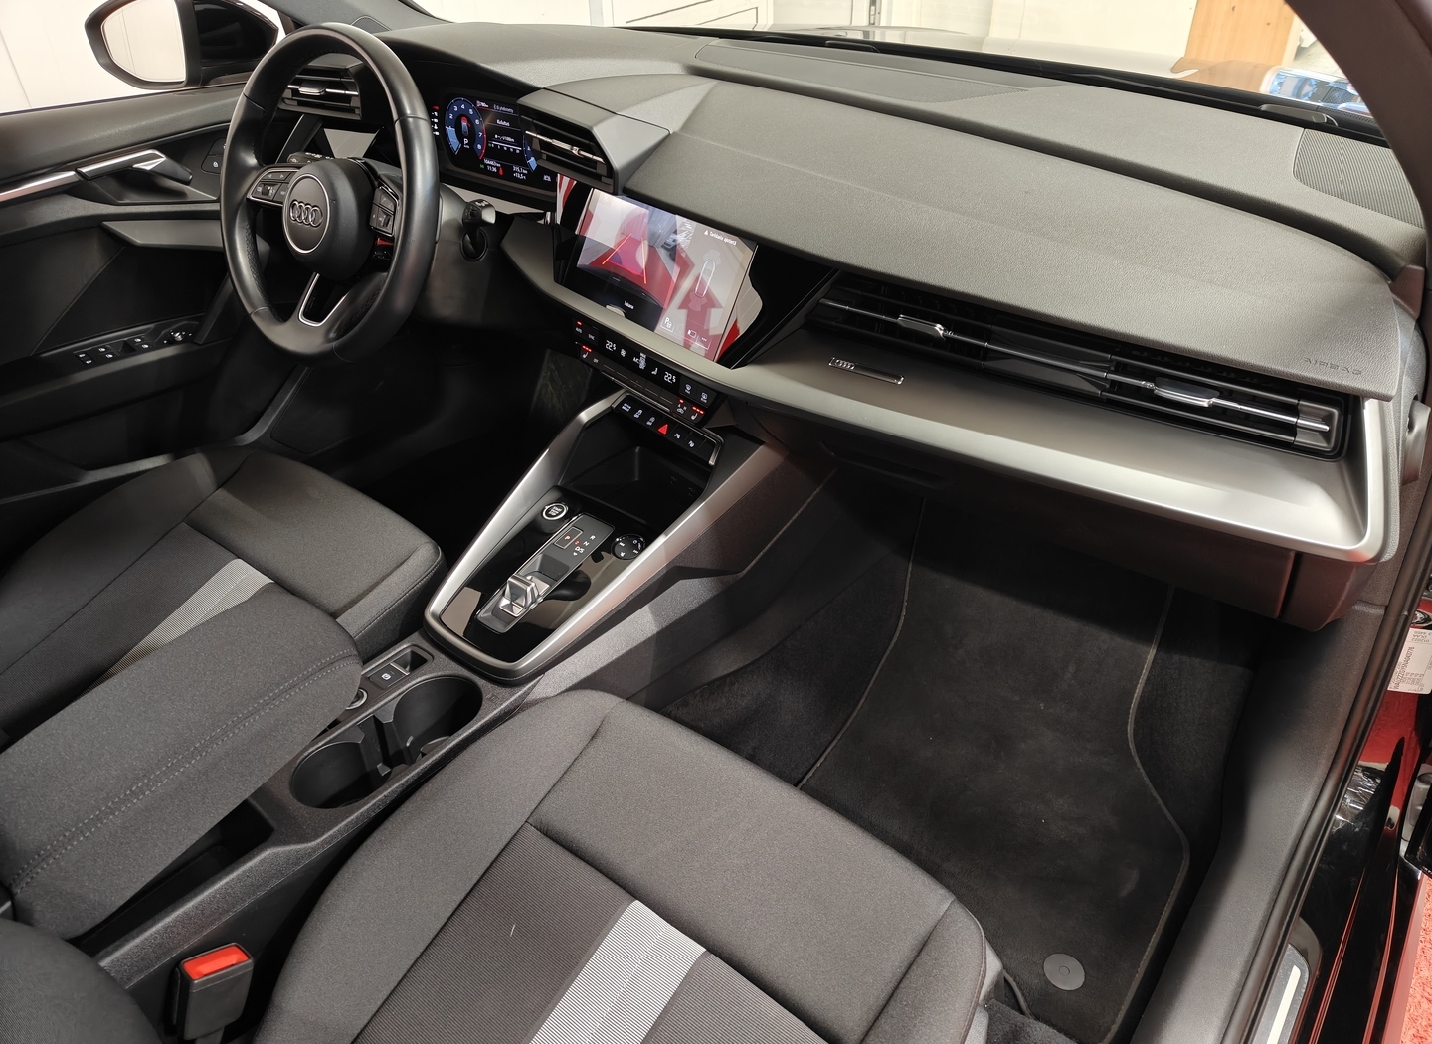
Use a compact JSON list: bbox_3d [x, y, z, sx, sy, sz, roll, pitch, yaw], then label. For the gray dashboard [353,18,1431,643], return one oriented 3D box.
[{"bbox_3d":[0.053,-0.343,1.145,1.360,0.390,0.410,22,40,31],"label":"gray dashboard"}]

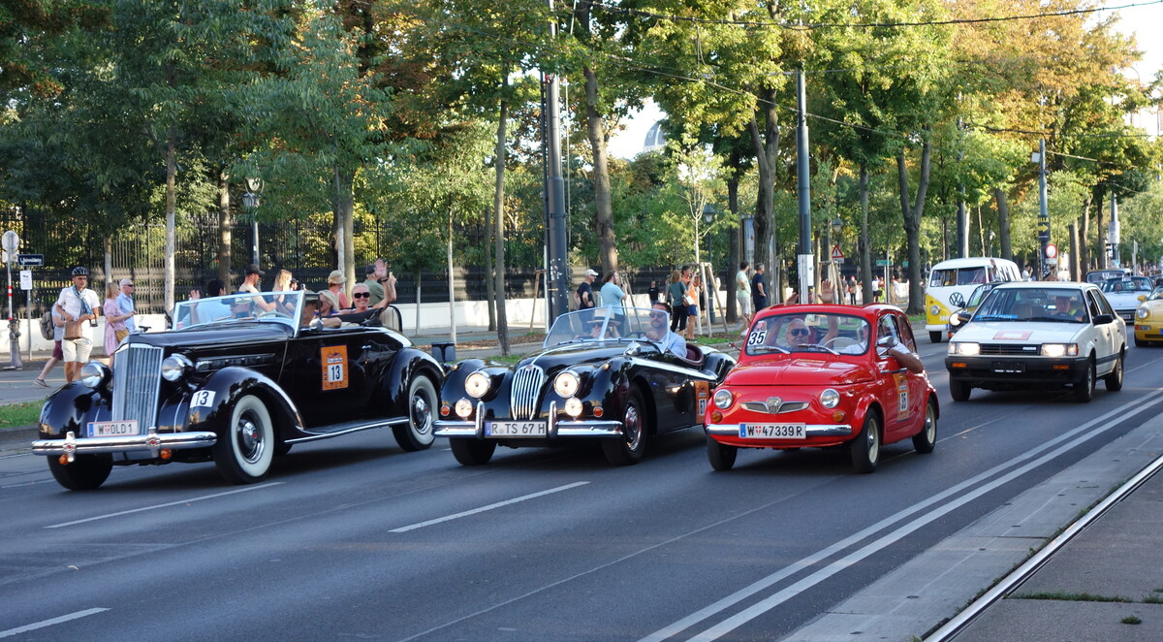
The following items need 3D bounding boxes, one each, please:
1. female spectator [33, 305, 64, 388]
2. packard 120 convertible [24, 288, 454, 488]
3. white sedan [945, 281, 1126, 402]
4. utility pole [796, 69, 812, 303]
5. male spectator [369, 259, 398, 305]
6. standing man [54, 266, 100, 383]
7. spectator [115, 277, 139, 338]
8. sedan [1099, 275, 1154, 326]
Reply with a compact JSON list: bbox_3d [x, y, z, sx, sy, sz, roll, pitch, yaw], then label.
[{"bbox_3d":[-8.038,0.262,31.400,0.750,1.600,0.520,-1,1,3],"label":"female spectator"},{"bbox_3d":[-2.672,0.495,17.538,1.830,1.530,4.900,-1,1,21],"label":"packard 120 convertible"},{"bbox_3d":[5.660,0.227,25.150,1.645,1.390,4.200,-1,1,22],"label":"white sedan"},{"bbox_3d":[6.287,-3.567,57.400,0.400,7.600,0.400,-1,1,0],"label":"utility pole"},{"bbox_3d":[-3.139,-0.012,32.012,0.420,1.760,0.480,-2,1,-40],"label":"male spectator"},{"bbox_3d":[-7.139,0.144,28.800,0.620,1.830,0.450,-2,1,-21],"label":"standing man"},{"bbox_3d":[-7.564,0.160,34.012,0.330,1.730,0.480,-1,1,13],"label":"spectator"},{"bbox_3d":[15.609,-0.567,57.937,1.700,1.320,4.200,-1,1,22],"label":"sedan"}]

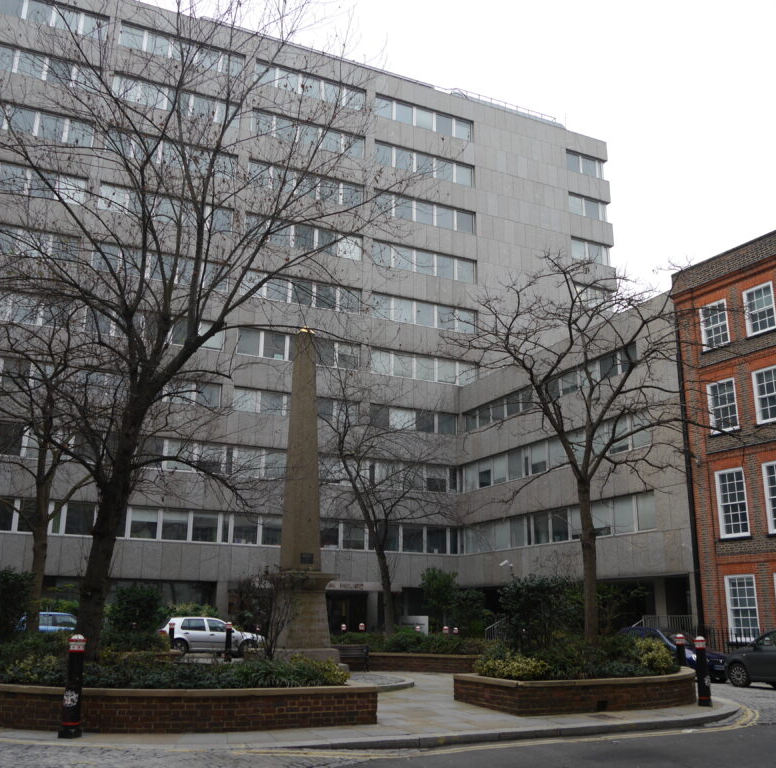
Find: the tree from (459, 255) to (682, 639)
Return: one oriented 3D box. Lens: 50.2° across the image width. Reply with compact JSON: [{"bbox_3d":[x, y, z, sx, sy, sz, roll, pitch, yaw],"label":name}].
[{"bbox_3d":[3.834,1.483,17.213,4.700,8.800,4.600,1,-16,0],"label":"tree"}]

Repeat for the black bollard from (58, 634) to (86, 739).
[{"bbox_3d":[-3.951,3.794,10.438,0.270,1.220,0.270,6,-17,-19],"label":"black bollard"}]

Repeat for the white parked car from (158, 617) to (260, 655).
[{"bbox_3d":[-6.645,9.557,31.570,4.150,1.440,1.735,6,-17,-19],"label":"white parked car"}]

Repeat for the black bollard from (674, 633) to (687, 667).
[{"bbox_3d":[6.772,6.377,19.032,0.270,1.220,0.270,1,-16,0],"label":"black bollard"}]

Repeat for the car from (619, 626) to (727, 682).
[{"bbox_3d":[8.337,8.068,24.851,1.740,1.460,4.000,9,-18,-26],"label":"car"}]

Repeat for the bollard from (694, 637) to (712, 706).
[{"bbox_3d":[5.944,5.430,15.668,0.270,1.220,0.270,-5,-17,19],"label":"bollard"}]

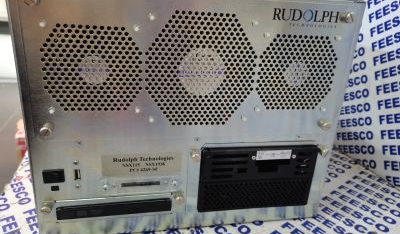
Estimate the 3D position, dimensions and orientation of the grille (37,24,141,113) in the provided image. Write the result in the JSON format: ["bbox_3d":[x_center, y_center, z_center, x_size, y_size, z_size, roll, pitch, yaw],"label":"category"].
[{"bbox_3d":[-0.104,-0.046,0.294,0.095,0.086,0.004,-1,20,-11],"label":"grille"}]

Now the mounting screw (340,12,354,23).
[{"bbox_3d":[0.158,-0.107,0.322,0.011,0.011,0.009,-1,20,-11],"label":"mounting screw"}]

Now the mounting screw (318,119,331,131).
[{"bbox_3d":[0.151,0.010,0.363,0.011,0.011,0.009,-1,20,-11],"label":"mounting screw"}]

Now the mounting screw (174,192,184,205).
[{"bbox_3d":[-0.024,0.097,0.357,0.010,0.010,0.010,-1,20,-11],"label":"mounting screw"}]

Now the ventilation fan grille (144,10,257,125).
[{"bbox_3d":[0.003,-0.047,0.316,0.119,0.120,0.004,-1,20,-11],"label":"ventilation fan grille"}]

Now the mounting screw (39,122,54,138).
[{"bbox_3d":[-0.152,0.013,0.300,0.011,0.011,0.009,-1,20,-11],"label":"mounting screw"}]

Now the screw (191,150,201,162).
[{"bbox_3d":[-0.005,0.043,0.343,0.011,0.011,0.008,-1,20,-11],"label":"screw"}]

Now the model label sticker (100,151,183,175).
[{"bbox_3d":[-0.064,0.054,0.339,0.086,0.026,0.001,-1,20,-11],"label":"model label sticker"}]

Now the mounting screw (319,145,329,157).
[{"bbox_3d":[0.154,0.043,0.375,0.010,0.010,0.009,-1,20,-11],"label":"mounting screw"}]

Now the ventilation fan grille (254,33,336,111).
[{"bbox_3d":[0.110,-0.048,0.337,0.095,0.086,0.004,-1,20,-11],"label":"ventilation fan grille"}]

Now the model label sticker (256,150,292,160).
[{"bbox_3d":[0.091,0.047,0.368,0.045,0.012,0.001,-1,20,-11],"label":"model label sticker"}]

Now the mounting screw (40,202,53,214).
[{"bbox_3d":[-0.168,0.099,0.330,0.011,0.011,0.010,-1,20,-11],"label":"mounting screw"}]

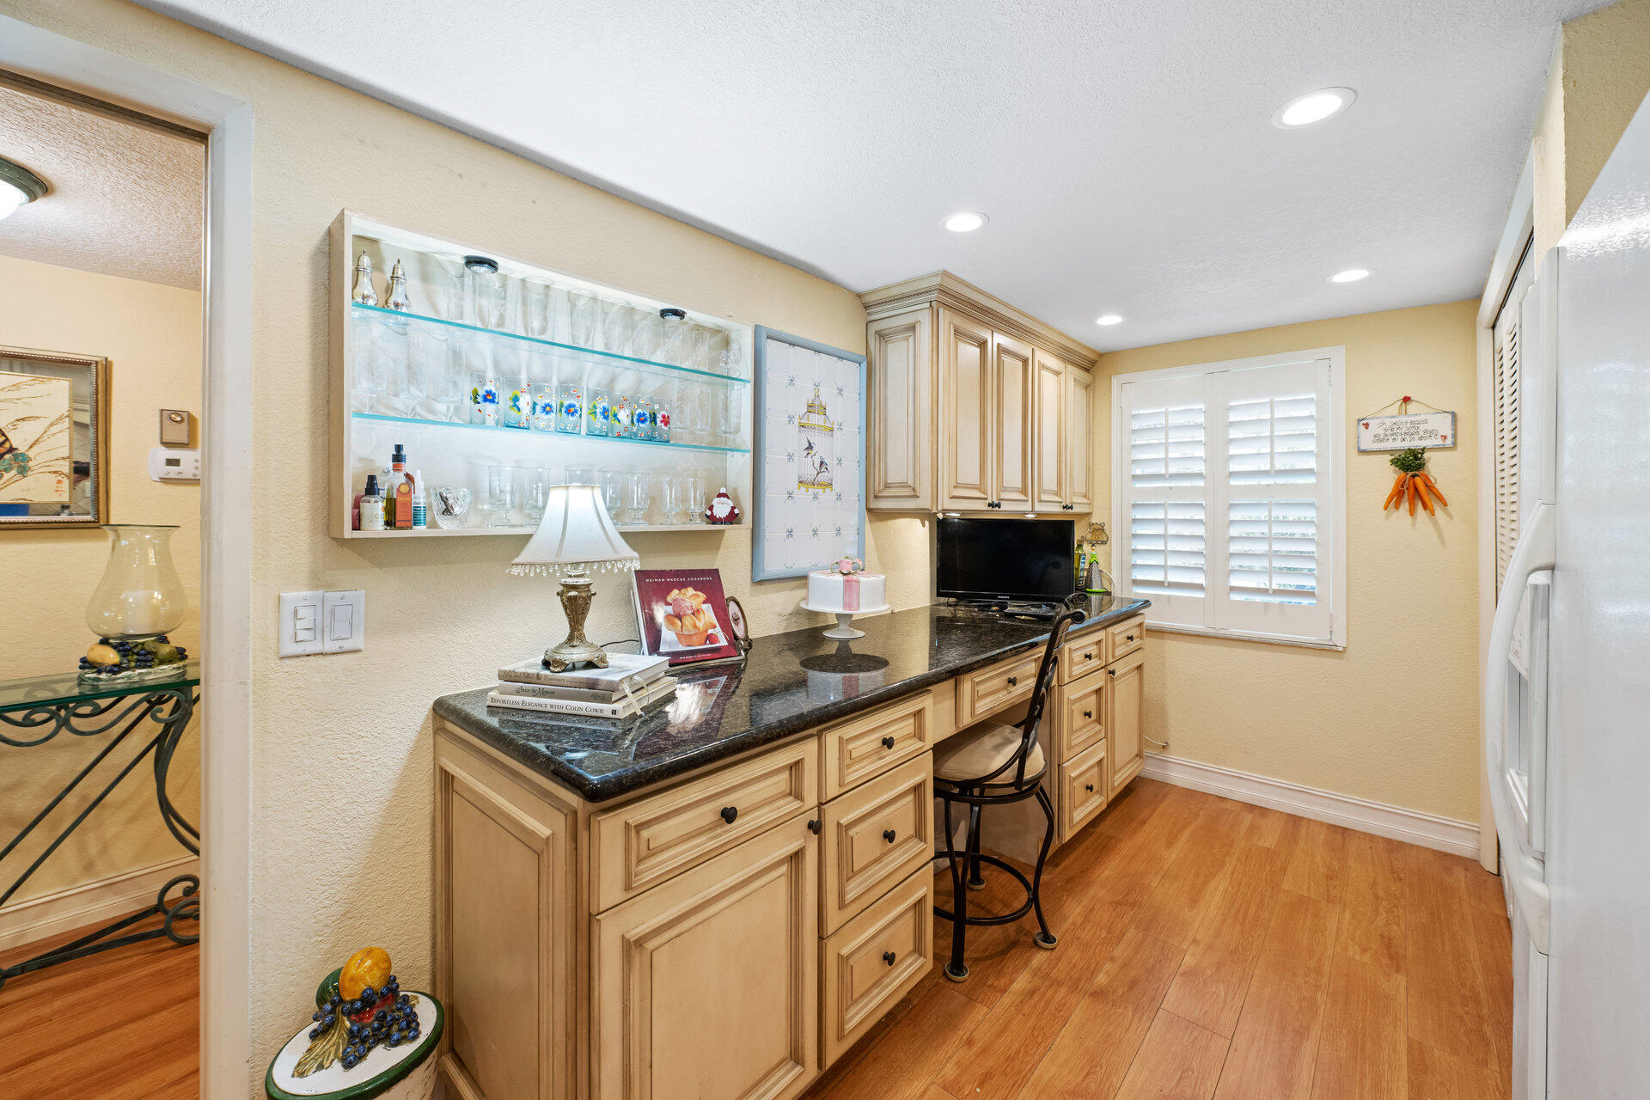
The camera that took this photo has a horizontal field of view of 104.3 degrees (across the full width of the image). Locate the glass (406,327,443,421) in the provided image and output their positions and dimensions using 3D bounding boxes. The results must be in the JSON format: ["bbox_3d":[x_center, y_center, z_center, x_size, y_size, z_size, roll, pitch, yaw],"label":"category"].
[{"bbox_3d":[-0.876,-0.382,1.402,0.066,0.183,0.066,2,3,42],"label":"glass"}]

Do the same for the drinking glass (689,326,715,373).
[{"bbox_3d":[-0.339,-0.536,1.757,0.060,0.129,0.060,2,3,42],"label":"drinking glass"}]

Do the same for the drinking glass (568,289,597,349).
[{"bbox_3d":[-0.622,-0.576,1.651,0.071,0.147,0.071,2,3,43],"label":"drinking glass"}]

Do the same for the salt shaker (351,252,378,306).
[{"bbox_3d":[-0.938,-0.540,1.306,0.045,0.116,0.045,2,3,43],"label":"salt shaker"}]

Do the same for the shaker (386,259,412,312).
[{"bbox_3d":[-0.801,-0.490,1.208,0.043,0.097,0.043,2,3,42],"label":"shaker"}]

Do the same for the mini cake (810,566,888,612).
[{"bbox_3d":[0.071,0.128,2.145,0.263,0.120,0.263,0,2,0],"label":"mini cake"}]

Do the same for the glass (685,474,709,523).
[{"bbox_3d":[-0.371,-0.145,1.854,0.060,0.138,0.060,0,2,0],"label":"glass"}]

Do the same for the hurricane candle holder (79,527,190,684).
[{"bbox_3d":[-2.082,0.155,1.933,0.215,0.449,0.225,1,2,42],"label":"hurricane candle holder"}]

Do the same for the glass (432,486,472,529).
[{"bbox_3d":[-0.834,-0.093,1.438,0.076,0.093,0.076,2,3,42],"label":"glass"}]

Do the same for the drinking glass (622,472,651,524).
[{"bbox_3d":[-0.517,-0.133,1.763,0.072,0.149,0.072,2,3,43],"label":"drinking glass"}]

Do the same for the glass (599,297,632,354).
[{"bbox_3d":[-0.567,-0.606,1.739,0.085,0.126,0.085,0,2,0],"label":"glass"}]

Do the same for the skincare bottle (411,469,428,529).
[{"bbox_3d":[-0.867,-0.101,1.371,0.034,0.130,0.034,-2,2,-31],"label":"skincare bottle"}]

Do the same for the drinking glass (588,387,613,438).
[{"bbox_3d":[-0.593,-0.363,1.693,0.063,0.124,0.063,2,3,42],"label":"drinking glass"}]

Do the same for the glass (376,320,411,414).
[{"bbox_3d":[-0.901,-0.364,1.345,0.061,0.189,0.061,2,3,43],"label":"glass"}]

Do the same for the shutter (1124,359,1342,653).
[{"bbox_3d":[1.765,-0.225,2.895,0.870,1.210,0.055,2,3,43],"label":"shutter"}]

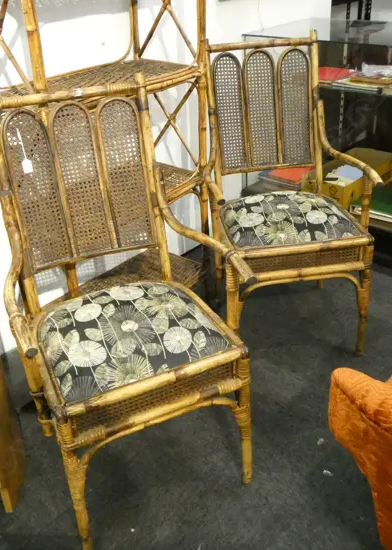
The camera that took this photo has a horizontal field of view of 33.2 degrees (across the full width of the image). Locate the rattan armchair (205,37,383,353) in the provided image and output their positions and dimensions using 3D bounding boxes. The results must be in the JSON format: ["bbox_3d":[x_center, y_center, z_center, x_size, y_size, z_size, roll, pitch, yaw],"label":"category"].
[{"bbox_3d":[0.305,-0.281,2.370,0.572,1.050,0.570,-7,28,-7],"label":"rattan armchair"}]

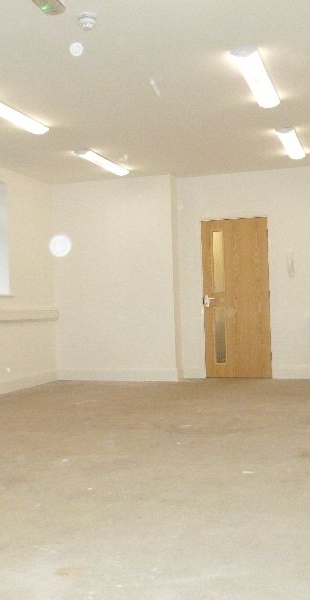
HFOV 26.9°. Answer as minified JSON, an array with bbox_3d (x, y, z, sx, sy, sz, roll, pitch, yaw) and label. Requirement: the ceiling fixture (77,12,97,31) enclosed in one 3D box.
[{"bbox_3d":[-0.397,-1.633,3.810,0.116,0.066,0.116,-2,-1,0],"label":"ceiling fixture"}]

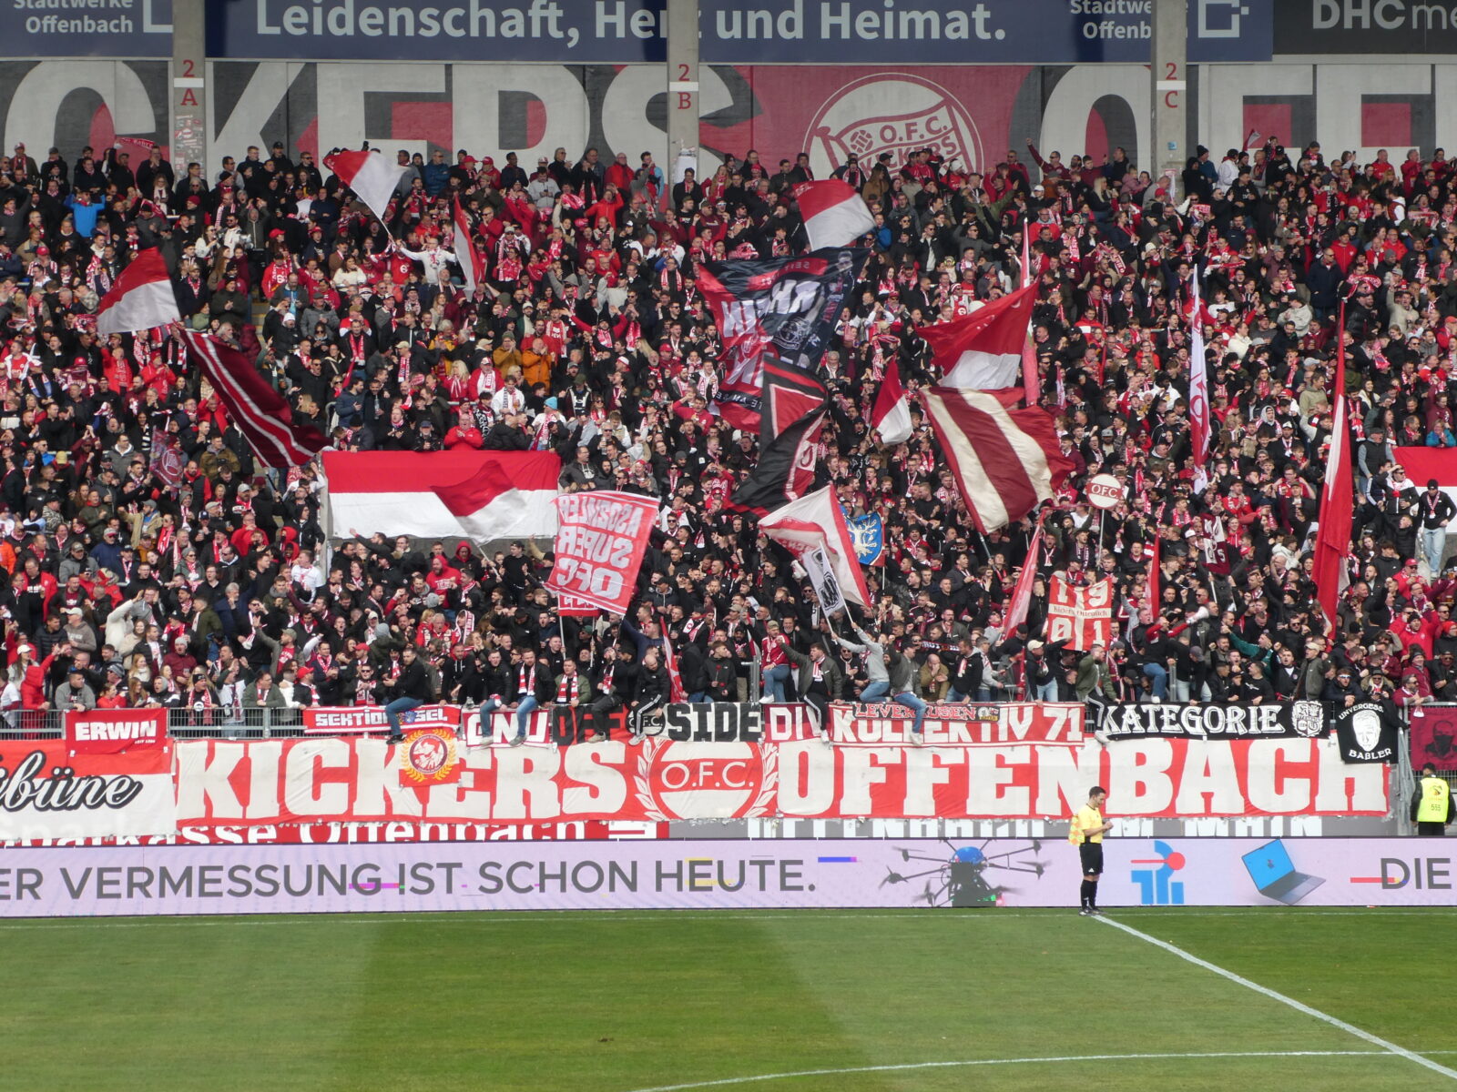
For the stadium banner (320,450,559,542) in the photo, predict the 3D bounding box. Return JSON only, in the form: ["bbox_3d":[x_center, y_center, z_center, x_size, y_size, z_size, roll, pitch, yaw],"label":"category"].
[{"bbox_3d":[-4.993,-0.878,98.519,4.125,1.539,0.070,0,-1,-3],"label":"stadium banner"}]

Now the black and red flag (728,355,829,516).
[{"bbox_3d":[0.831,-1.831,94.251,1.680,2.662,0.700,0,-1,-3],"label":"black and red flag"}]

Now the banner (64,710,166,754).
[{"bbox_3d":[-9.294,2.815,86.200,1.545,0.691,0.050,0,-1,-3],"label":"banner"}]

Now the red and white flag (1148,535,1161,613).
[{"bbox_3d":[6.914,0.425,92.161,0.280,1.348,0.400,0,-1,-3],"label":"red and white flag"}]

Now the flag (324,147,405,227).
[{"bbox_3d":[-6.560,-6.478,102.500,1.478,1.437,0.400,0,-1,-3],"label":"flag"}]

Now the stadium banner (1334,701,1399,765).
[{"bbox_3d":[9.802,2.868,87.300,1.014,0.962,0.060,0,-1,-3],"label":"stadium banner"}]

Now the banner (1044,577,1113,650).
[{"bbox_3d":[5.439,1.052,88.300,1.026,1.114,0.120,0,-1,-3],"label":"banner"}]

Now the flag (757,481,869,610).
[{"bbox_3d":[1.369,0.009,89.300,1.789,1.968,0.700,0,-1,-3],"label":"flag"}]

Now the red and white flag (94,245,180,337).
[{"bbox_3d":[-10.012,-4.312,96.300,1.408,1.505,0.450,0,-1,-3],"label":"red and white flag"}]

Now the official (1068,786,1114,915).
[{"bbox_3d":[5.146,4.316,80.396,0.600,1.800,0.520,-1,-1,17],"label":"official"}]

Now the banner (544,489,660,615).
[{"bbox_3d":[-2.016,0.118,90.661,1.834,1.998,0.500,0,-1,-3],"label":"banner"}]

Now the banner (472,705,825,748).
[{"bbox_3d":[-1.311,2.735,86.700,5.488,0.625,0.060,0,-1,-3],"label":"banner"}]

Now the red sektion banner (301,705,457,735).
[{"bbox_3d":[-5.398,2.717,88.638,2.433,0.444,0.050,0,-1,-3],"label":"red sektion banner"}]

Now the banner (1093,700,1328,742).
[{"bbox_3d":[7.463,2.712,87.344,3.607,0.595,0.070,0,-1,-3],"label":"banner"}]

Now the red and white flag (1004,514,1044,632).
[{"bbox_3d":[4.602,0.435,88.700,0.604,1.848,0.300,0,-1,-3],"label":"red and white flag"}]

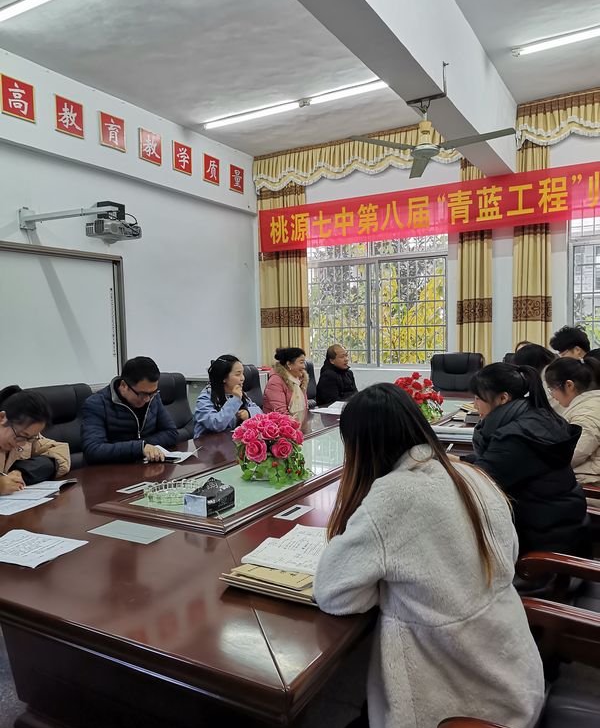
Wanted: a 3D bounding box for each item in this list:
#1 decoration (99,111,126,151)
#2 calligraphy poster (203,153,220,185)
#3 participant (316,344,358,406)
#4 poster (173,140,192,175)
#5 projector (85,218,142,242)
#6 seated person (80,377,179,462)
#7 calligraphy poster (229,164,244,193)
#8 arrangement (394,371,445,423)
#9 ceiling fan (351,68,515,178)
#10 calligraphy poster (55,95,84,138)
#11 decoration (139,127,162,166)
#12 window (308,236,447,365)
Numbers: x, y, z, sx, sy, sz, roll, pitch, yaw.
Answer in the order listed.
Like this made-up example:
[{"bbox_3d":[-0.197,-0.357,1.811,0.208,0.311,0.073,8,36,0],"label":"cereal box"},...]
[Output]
[{"bbox_3d":[-1.786,-2.228,5.773,0.020,0.312,0.315,0,3,30],"label":"decoration"},{"bbox_3d":[-1.031,-2.293,7.093,0.020,0.312,0.315,0,3,30],"label":"calligraphy poster"},{"bbox_3d":[0.373,0.455,5.353,0.700,1.260,0.530,0,3,30],"label":"participant"},{"bbox_3d":[-1.285,-2.275,6.649,0.020,0.312,0.315,0,3,30],"label":"poster"},{"bbox_3d":[-1.406,-0.984,4.539,0.230,0.135,0.360,0,3,30],"label":"projector"},{"bbox_3d":[-0.897,0.599,3.302,0.700,1.270,0.610,0,3,30],"label":"seated person"},{"bbox_3d":[-0.791,-2.366,7.716,0.020,0.305,0.310,0,3,30],"label":"calligraphy poster"},{"bbox_3d":[0.782,0.210,3.950,0.310,0.330,0.310,0,3,30],"label":"arrangement"},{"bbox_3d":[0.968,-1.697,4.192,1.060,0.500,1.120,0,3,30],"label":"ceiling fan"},{"bbox_3d":[-2.084,-2.246,5.469,0.020,0.305,0.310,0,3,30],"label":"calligraphy poster"},{"bbox_3d":[-1.571,-2.294,6.361,0.020,0.305,0.310,0,3,30],"label":"decoration"},{"bbox_3d":[0.912,-0.937,7.505,1.860,1.860,0.100,0,3,30],"label":"window"}]

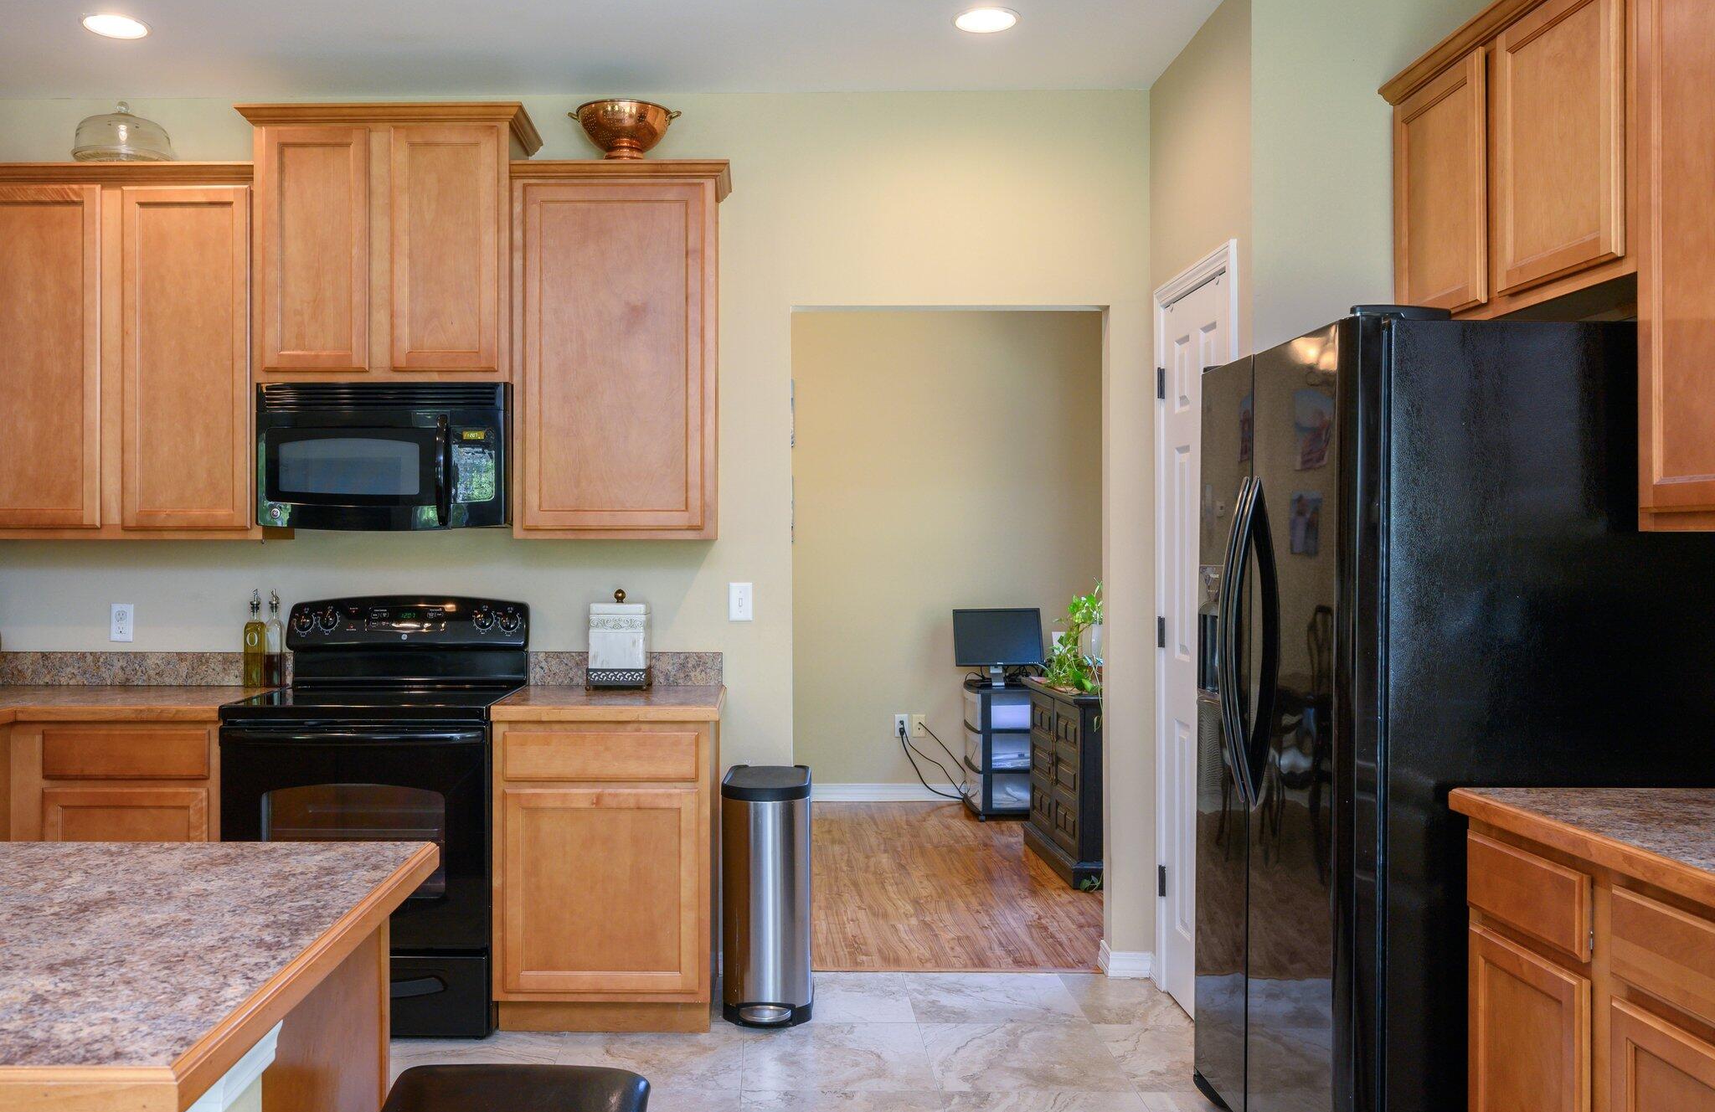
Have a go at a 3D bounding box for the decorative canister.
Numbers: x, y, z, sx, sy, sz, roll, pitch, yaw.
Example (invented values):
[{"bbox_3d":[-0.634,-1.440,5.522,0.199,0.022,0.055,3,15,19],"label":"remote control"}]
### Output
[{"bbox_3d":[-0.740,0.257,4.000,0.178,0.305,0.165,0,0,-2],"label":"decorative canister"}]

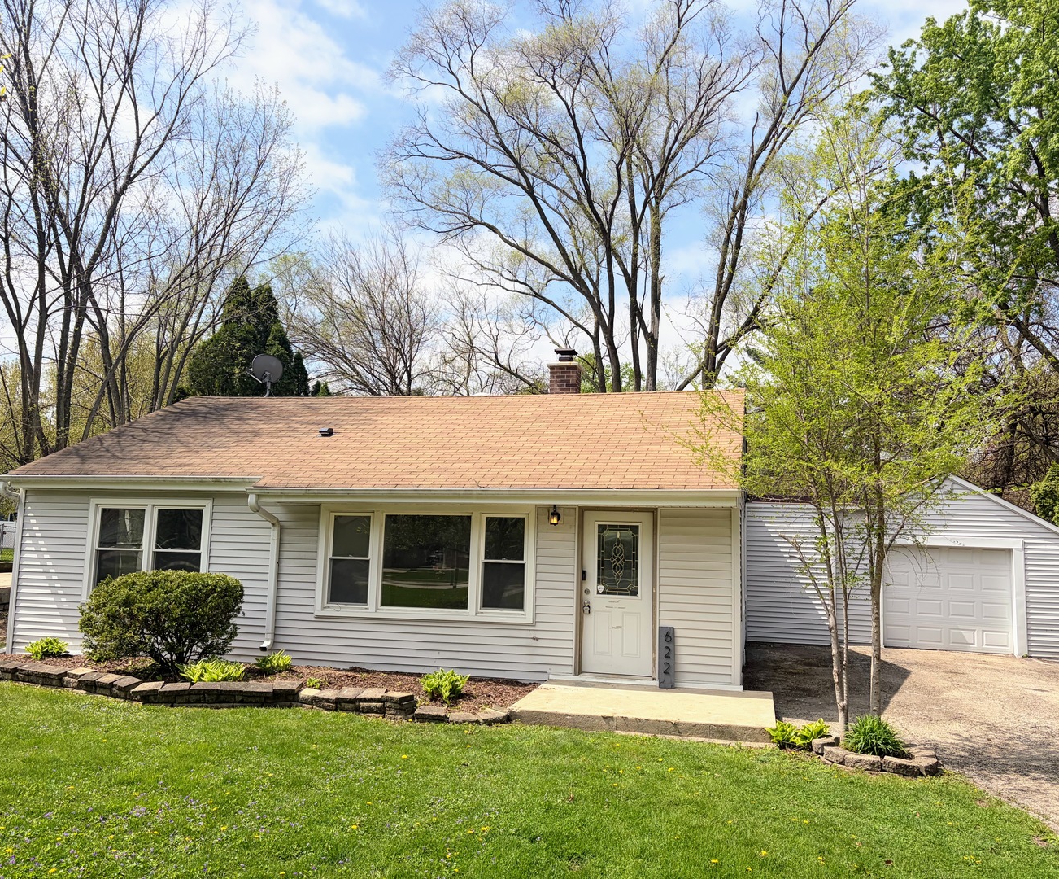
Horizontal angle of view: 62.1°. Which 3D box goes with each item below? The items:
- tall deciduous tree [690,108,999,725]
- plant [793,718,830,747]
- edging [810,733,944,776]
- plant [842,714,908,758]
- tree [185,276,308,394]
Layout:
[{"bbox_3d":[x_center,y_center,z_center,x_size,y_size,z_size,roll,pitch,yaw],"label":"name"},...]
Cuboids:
[{"bbox_3d":[3.010,-0.294,8.558,2.840,6.300,2.600,0,-7,13],"label":"tall deciduous tree"},{"bbox_3d":[2.629,2.724,8.192,0.340,0.280,0.340,0,-7,13],"label":"plant"},{"bbox_3d":[3.032,2.757,7.683,1.070,0.150,0.900,0,-7,13],"label":"edging"},{"bbox_3d":[3.069,2.592,7.800,0.570,0.390,0.560,0,-7,13],"label":"plant"},{"bbox_3d":[-9.236,-0.110,27.963,4.400,10.500,4.200,0,-7,13],"label":"tree"}]

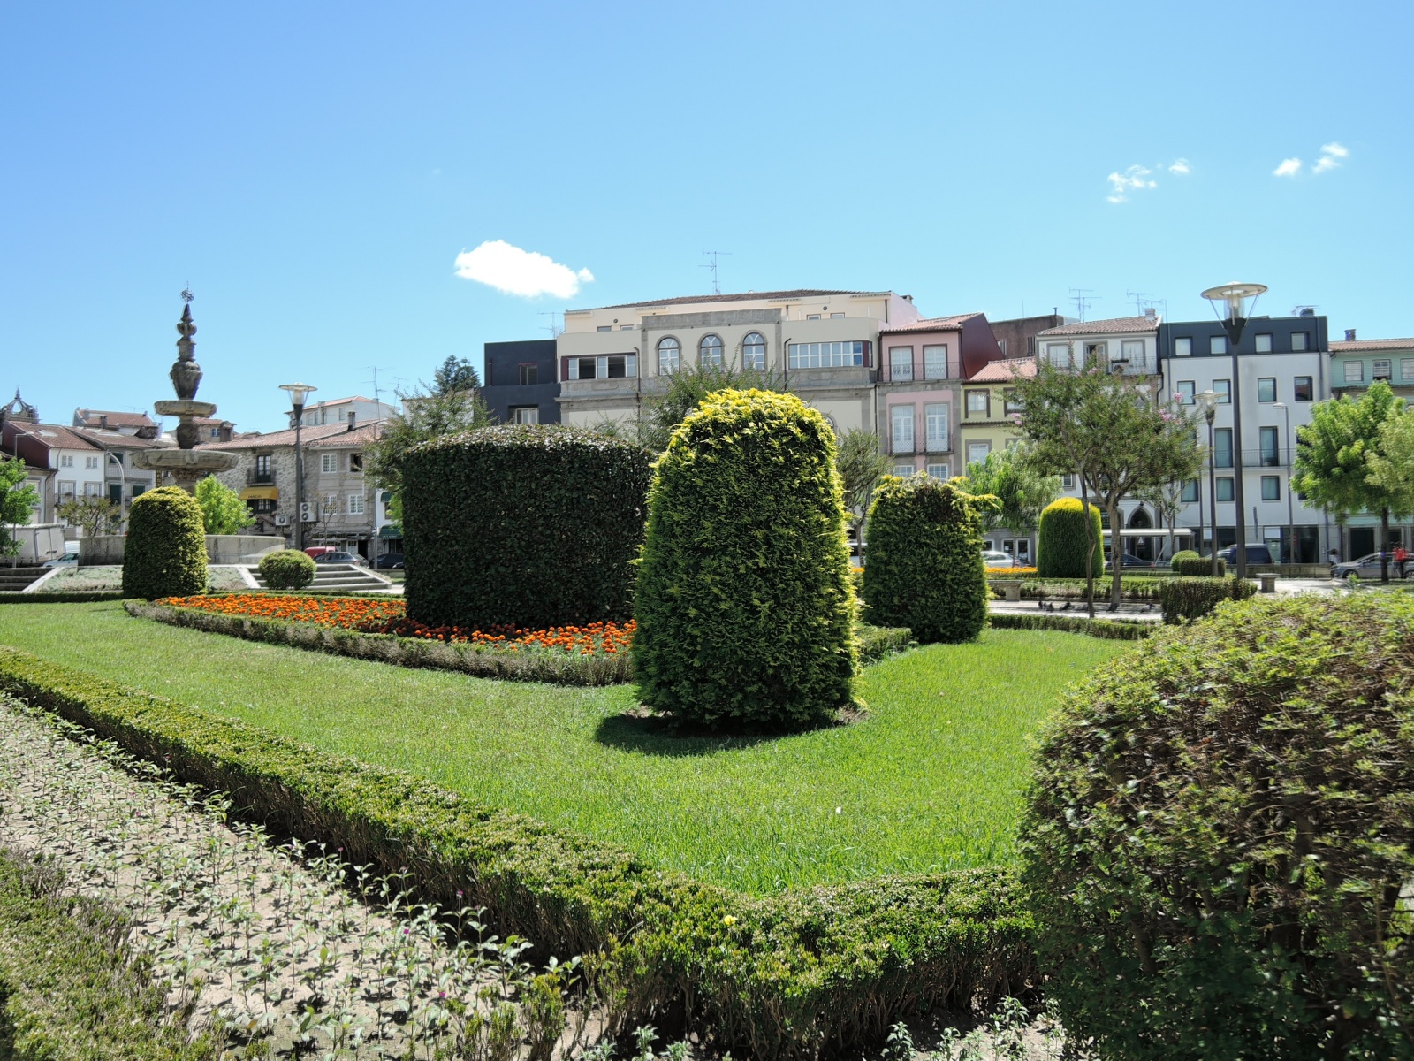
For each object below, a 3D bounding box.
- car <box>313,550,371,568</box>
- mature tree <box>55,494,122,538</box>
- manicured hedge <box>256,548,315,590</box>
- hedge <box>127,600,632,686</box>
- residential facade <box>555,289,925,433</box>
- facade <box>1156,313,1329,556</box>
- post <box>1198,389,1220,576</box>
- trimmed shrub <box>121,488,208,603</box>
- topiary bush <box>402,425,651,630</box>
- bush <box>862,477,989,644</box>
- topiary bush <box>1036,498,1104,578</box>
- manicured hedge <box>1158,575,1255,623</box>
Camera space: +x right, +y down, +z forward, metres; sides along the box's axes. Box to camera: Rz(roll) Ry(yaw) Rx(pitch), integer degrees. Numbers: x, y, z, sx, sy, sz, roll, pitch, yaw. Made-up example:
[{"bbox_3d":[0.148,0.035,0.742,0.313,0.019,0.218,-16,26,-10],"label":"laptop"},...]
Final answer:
[{"bbox_3d":[-21.418,1.986,55.990,4.250,1.470,1.780,-1,-2,12],"label":"car"},{"bbox_3d":[-29.683,0.026,47.000,3.200,3.600,3.100,0,-1,-32],"label":"mature tree"},{"bbox_3d":[-10.518,0.956,24.500,1.460,1.000,1.460,-1,-2,0],"label":"manicured hedge"},{"bbox_3d":[-6.349,1.329,14.790,15.210,0.450,1.260,-2,-2,42],"label":"hedge"},{"bbox_3d":[1.879,-6.248,66.447,22.000,18.500,9.000,-1,-2,10],"label":"residential facade"},{"bbox_3d":[33.725,-5.233,64.115,9.600,15.500,8.500,-1,-1,11],"label":"facade"},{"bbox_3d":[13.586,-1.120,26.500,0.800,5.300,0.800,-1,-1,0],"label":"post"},{"bbox_3d":[-11.907,0.274,21.499,1.880,2.460,1.880,-1,-2,0],"label":"trimmed shrub"},{"bbox_3d":[-2.875,-0.081,16.000,4.150,3.280,4.100,0,-1,-10],"label":"topiary bush"},{"bbox_3d":[3.471,0.435,15.600,1.970,2.500,1.970,-1,-2,0],"label":"bush"},{"bbox_3d":[11.457,0.227,31.000,2.050,2.550,2.050,-1,-1,20],"label":"topiary bush"},{"bbox_3d":[8.636,1.186,16.899,1.620,0.730,1.300,-1,-2,10],"label":"manicured hedge"}]

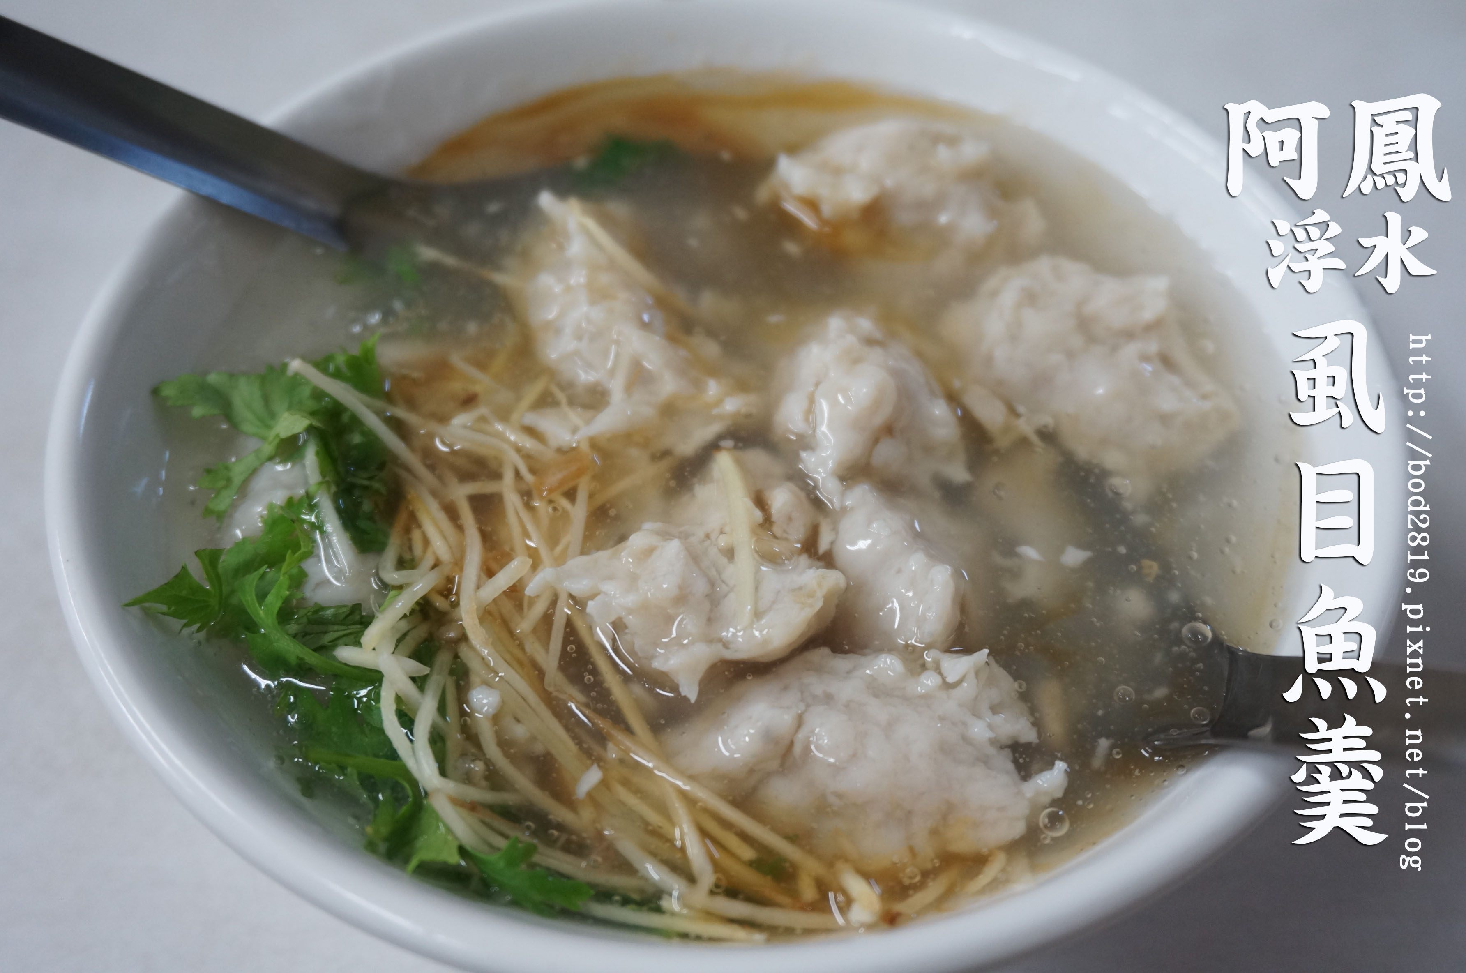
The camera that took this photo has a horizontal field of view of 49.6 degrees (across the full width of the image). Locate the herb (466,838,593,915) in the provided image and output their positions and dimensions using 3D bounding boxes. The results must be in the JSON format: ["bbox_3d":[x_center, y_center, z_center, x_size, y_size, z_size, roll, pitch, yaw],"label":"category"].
[{"bbox_3d":[-0.023,0.042,0.172,0.015,0.006,0.007,31,58,22],"label":"herb"}]

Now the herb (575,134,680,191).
[{"bbox_3d":[-0.018,-0.051,0.246,0.018,0.006,0.010,-34,59,-24],"label":"herb"}]

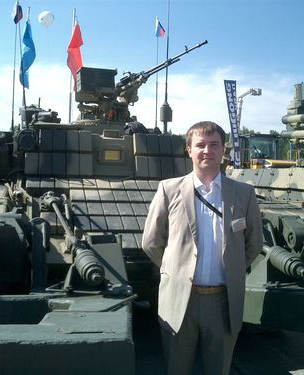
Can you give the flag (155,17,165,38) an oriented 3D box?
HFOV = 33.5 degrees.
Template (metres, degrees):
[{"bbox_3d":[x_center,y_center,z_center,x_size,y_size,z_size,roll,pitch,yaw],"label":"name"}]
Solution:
[{"bbox_3d":[0.123,-2.627,8.300,0.180,0.360,0.080,2,-1,0],"label":"flag"}]

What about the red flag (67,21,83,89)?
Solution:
[{"bbox_3d":[-2.498,-4.266,16.400,0.530,2.300,0.350,2,-1,-9],"label":"red flag"}]

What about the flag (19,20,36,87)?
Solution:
[{"bbox_3d":[-3.998,-4.289,16.300,0.500,2.200,0.350,2,-1,-11],"label":"flag"}]

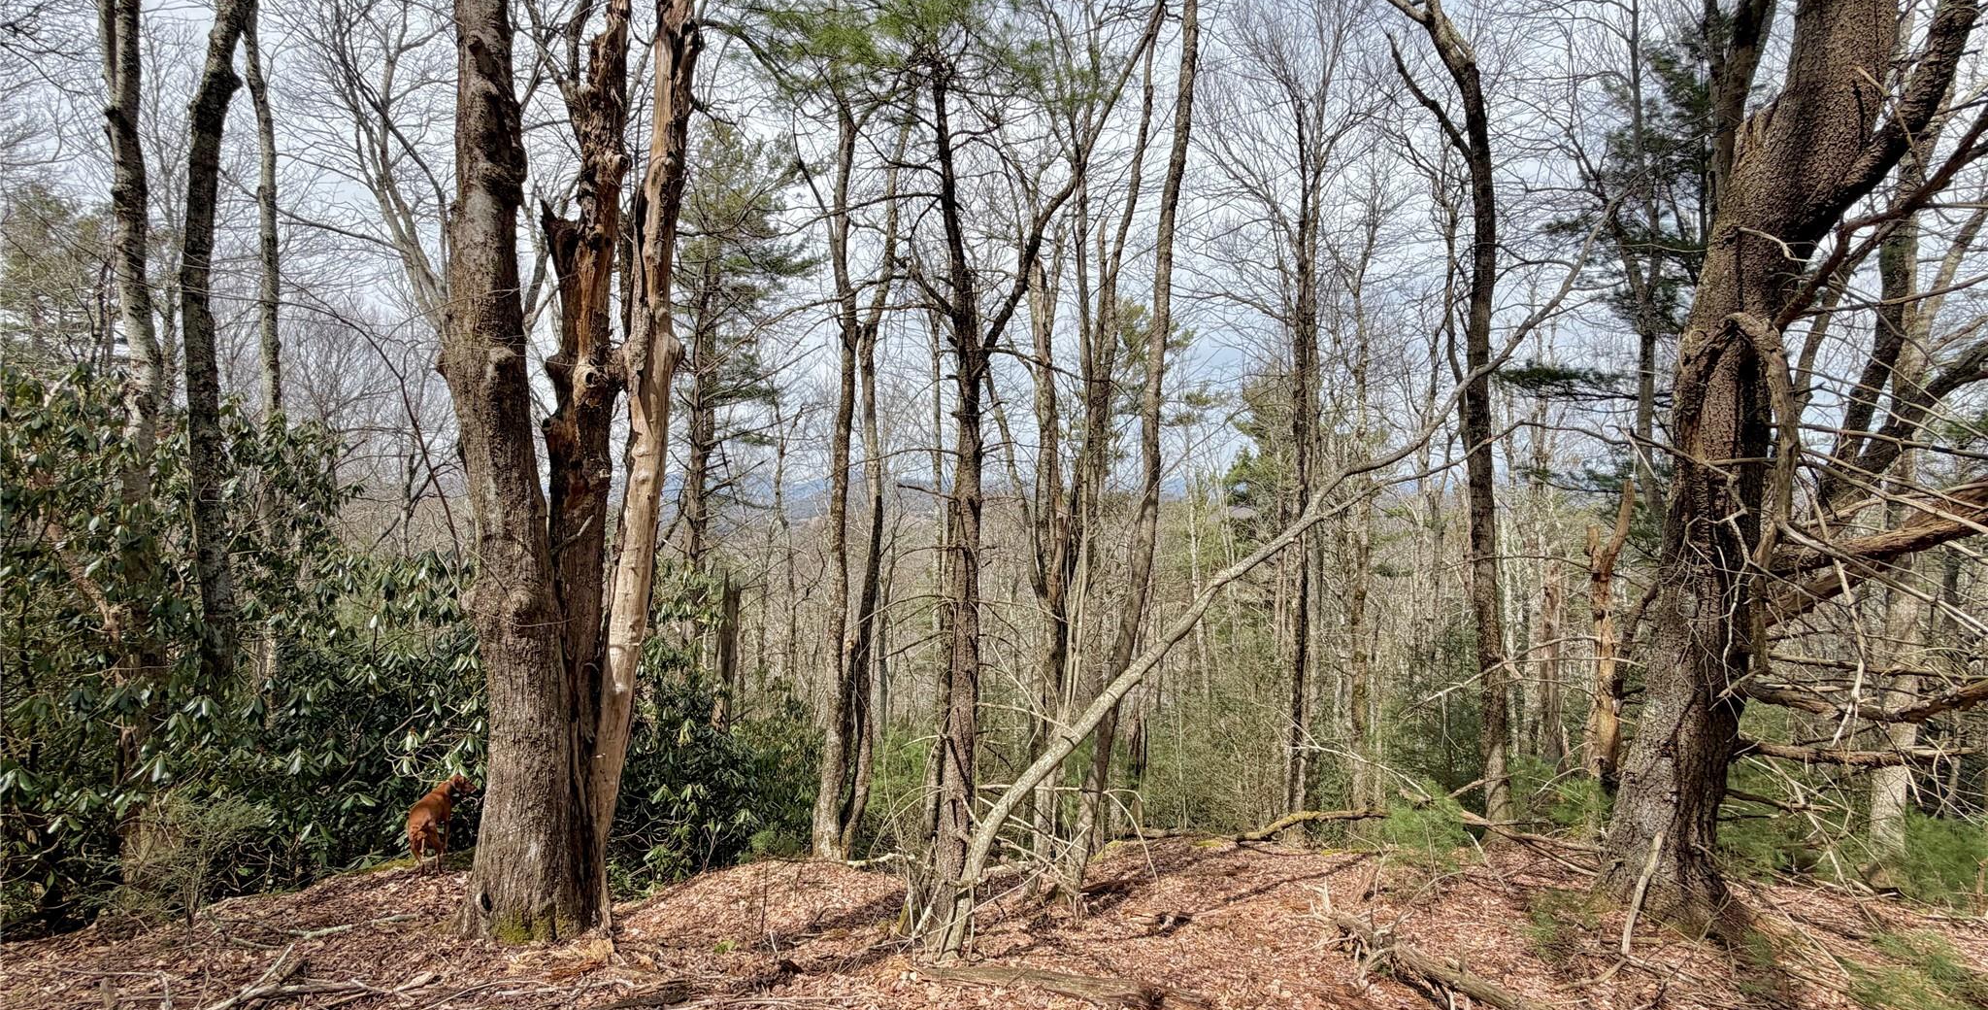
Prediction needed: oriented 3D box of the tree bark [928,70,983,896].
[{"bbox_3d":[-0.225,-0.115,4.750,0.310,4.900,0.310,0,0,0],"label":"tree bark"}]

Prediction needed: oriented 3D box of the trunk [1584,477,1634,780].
[{"bbox_3d":[6.578,1.370,8.600,0.480,3.300,0.420,0,0,0],"label":"trunk"}]

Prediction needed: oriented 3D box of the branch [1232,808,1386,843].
[{"bbox_3d":[2.719,2.739,6.900,1.250,0.280,0.280,0,0,0],"label":"branch"}]

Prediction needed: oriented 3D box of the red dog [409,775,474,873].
[{"bbox_3d":[-4.476,2.561,6.500,0.280,0.620,0.820,0,0,-17],"label":"red dog"}]

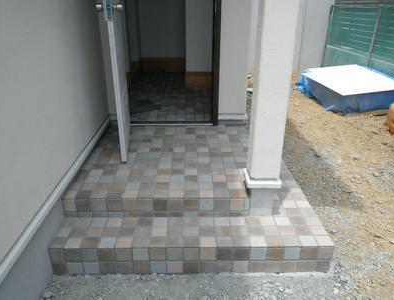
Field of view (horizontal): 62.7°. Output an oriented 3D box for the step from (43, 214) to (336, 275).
[{"bbox_3d":[-0.032,0.599,2.068,1.682,0.202,0.300,0,24,-1],"label":"step"}]

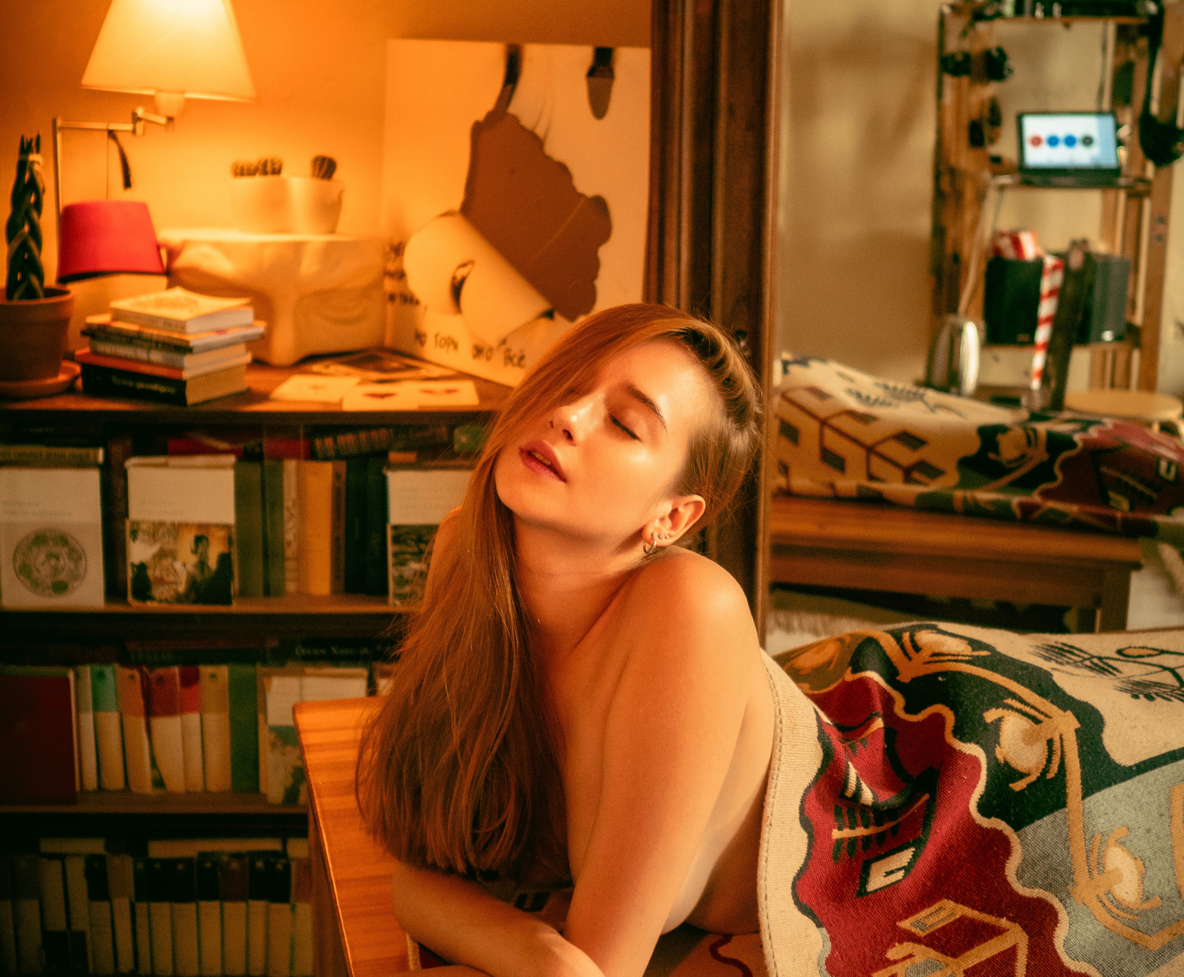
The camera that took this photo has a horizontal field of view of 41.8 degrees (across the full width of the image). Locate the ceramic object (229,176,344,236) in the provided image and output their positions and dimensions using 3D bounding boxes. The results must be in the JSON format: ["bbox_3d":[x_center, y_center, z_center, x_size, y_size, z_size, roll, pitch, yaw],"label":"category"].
[{"bbox_3d":[-0.505,-0.465,2.561,0.180,0.090,0.105,-2,16,-10],"label":"ceramic object"}]

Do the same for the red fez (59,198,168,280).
[{"bbox_3d":[-0.763,-0.396,2.460,0.172,0.118,0.174,-3,6,1],"label":"red fez"}]

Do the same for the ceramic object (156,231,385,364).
[{"bbox_3d":[-0.527,-0.314,2.550,0.355,0.195,0.190,-3,16,-13],"label":"ceramic object"}]

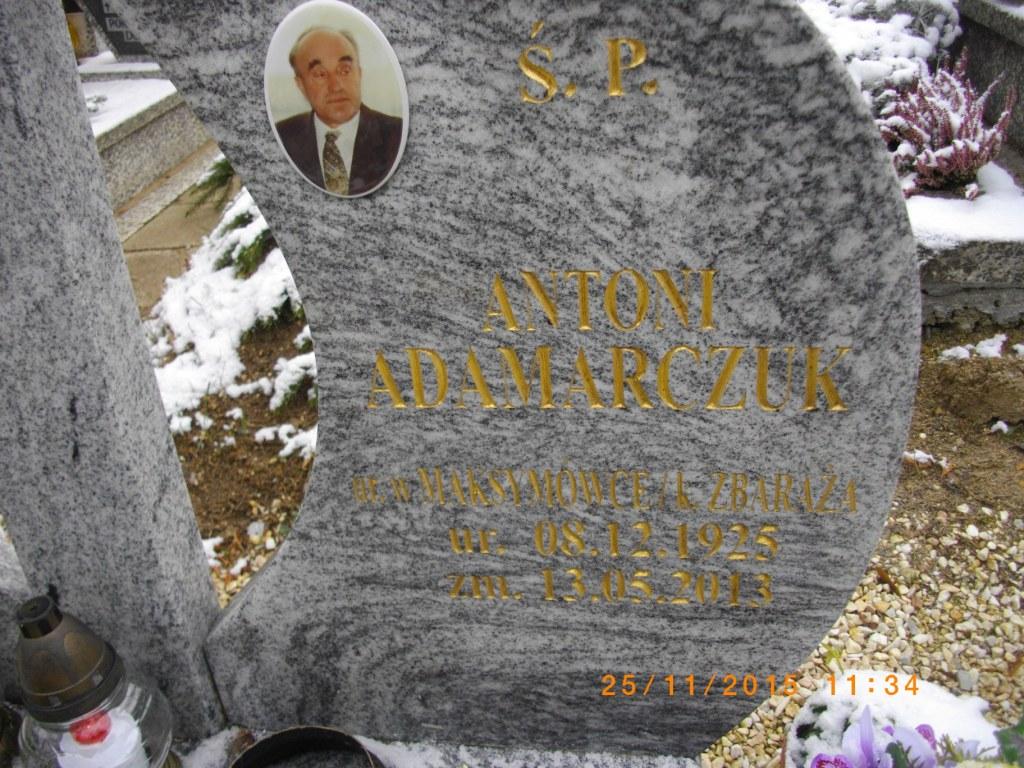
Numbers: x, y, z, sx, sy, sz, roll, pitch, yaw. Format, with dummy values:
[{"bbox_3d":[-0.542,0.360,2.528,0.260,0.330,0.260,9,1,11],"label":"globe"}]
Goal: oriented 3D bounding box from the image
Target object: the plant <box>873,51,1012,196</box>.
[{"bbox_3d":[0.916,-0.542,1.979,0.310,0.260,0.300,8,31,23],"label":"plant"}]

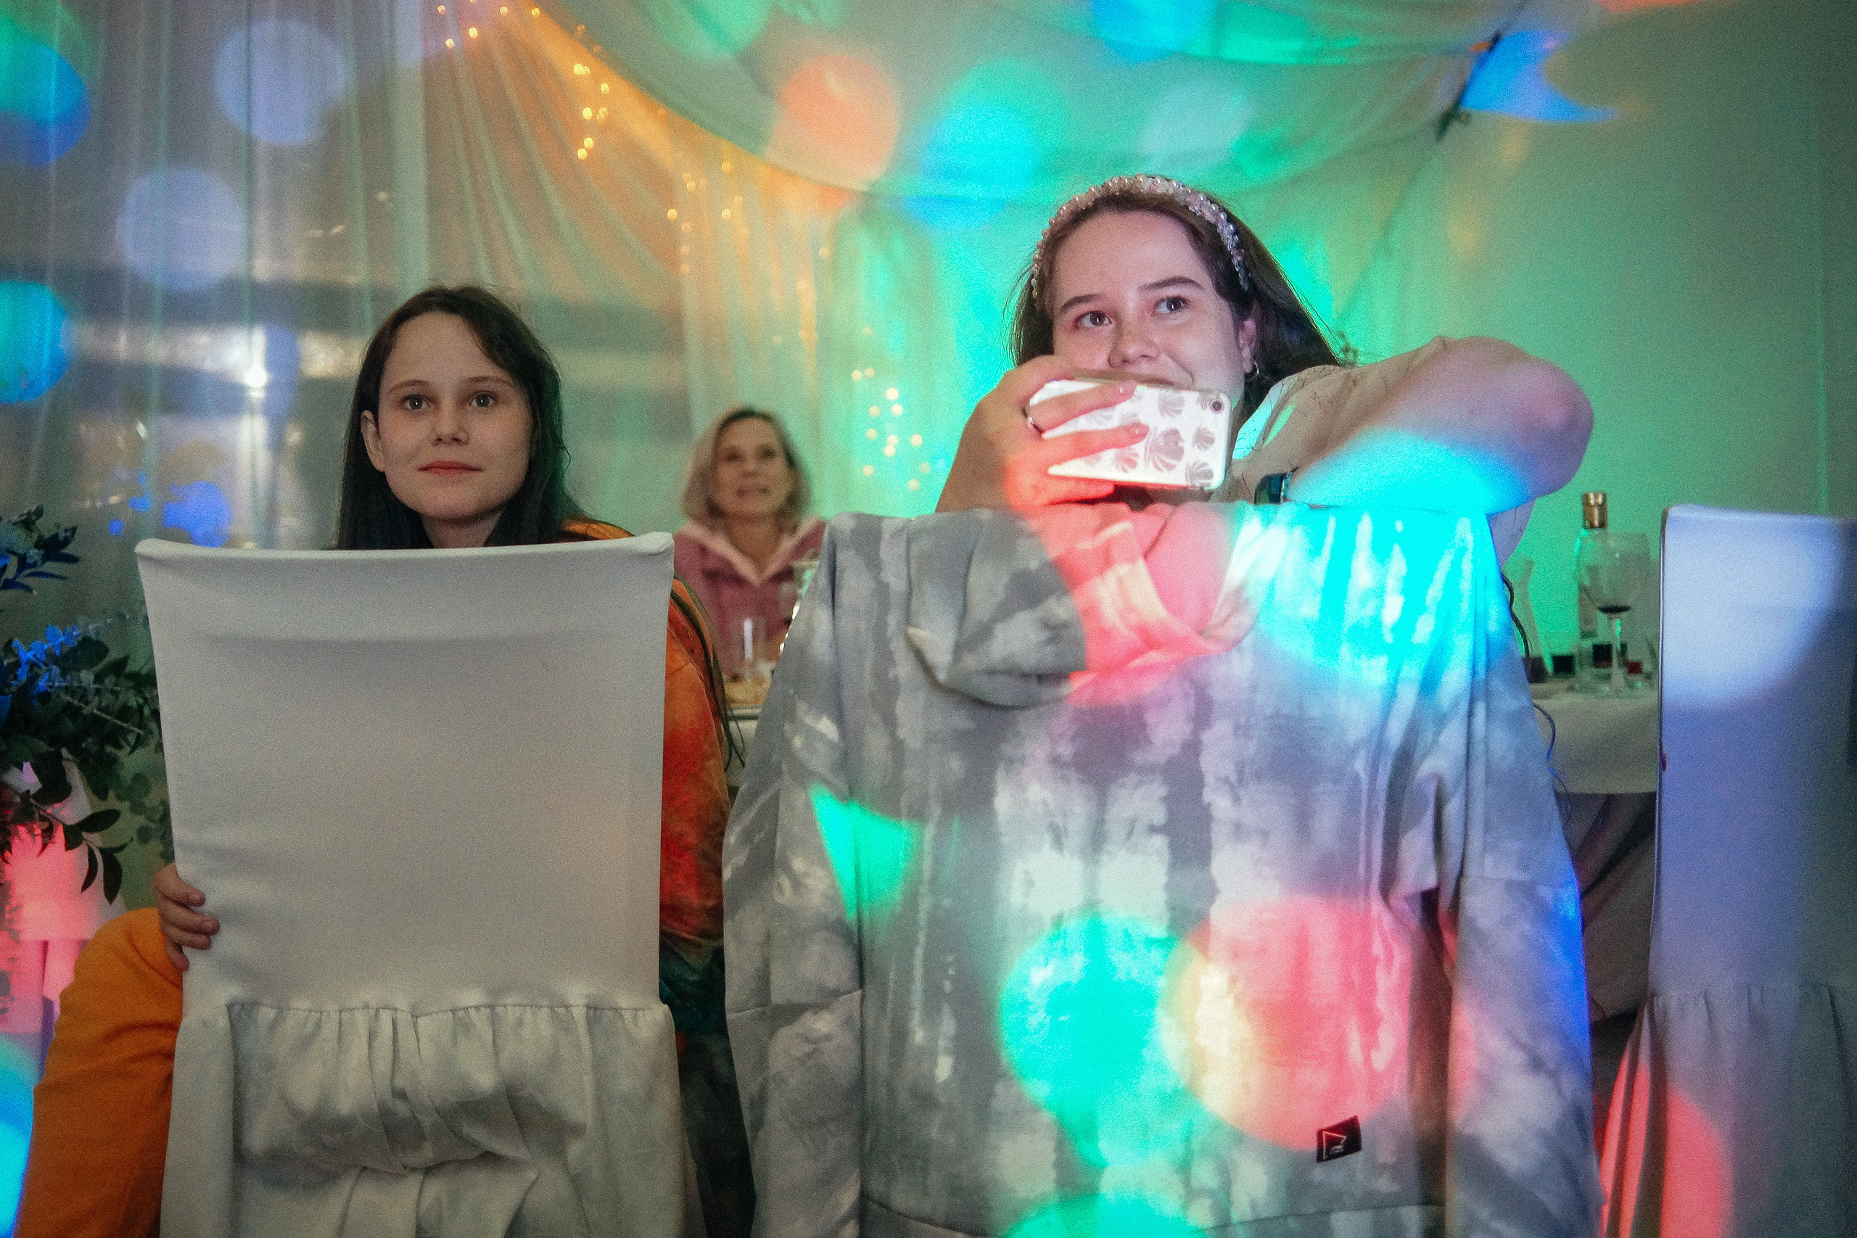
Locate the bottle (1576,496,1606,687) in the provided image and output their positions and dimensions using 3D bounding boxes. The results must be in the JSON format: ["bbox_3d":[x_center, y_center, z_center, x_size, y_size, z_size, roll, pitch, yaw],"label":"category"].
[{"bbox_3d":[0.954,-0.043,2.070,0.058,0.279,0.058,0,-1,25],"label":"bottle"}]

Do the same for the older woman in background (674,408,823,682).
[{"bbox_3d":[-0.315,0.230,2.570,0.500,1.240,0.640,0,-1,-6],"label":"older woman in background"}]

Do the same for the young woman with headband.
[{"bbox_3d":[0.270,0.240,1.260,0.560,1.180,0.640,0,-1,12],"label":"young woman with headband"}]

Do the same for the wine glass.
[{"bbox_3d":[0.921,-0.010,1.940,0.100,0.220,0.100,0,-1,25],"label":"wine glass"}]

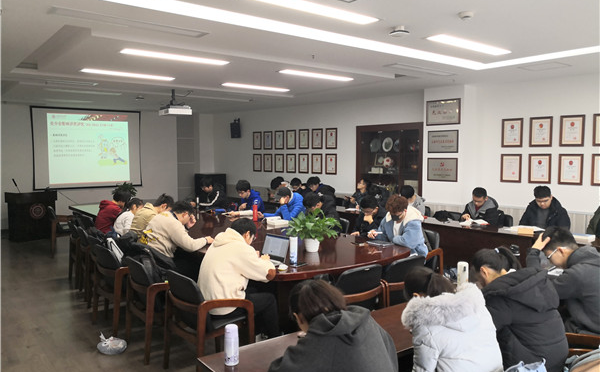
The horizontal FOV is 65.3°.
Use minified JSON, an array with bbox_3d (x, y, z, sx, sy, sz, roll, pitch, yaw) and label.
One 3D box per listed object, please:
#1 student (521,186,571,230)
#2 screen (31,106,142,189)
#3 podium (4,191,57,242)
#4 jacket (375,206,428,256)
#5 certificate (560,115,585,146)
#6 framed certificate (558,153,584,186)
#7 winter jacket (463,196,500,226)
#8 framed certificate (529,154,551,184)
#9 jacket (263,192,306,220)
[{"bbox_3d":[2.876,0.631,5.580,0.820,1.270,0.600,-4,6,-44],"label":"student"},{"bbox_3d":[-4.406,-0.778,9.853,2.147,1.638,0.050,-4,5,-38],"label":"screen"},{"bbox_3d":[-5.617,0.629,9.806,0.800,0.980,0.550,-3,5,-37],"label":"podium"},{"bbox_3d":[1.095,0.527,5.003,0.460,0.620,0.520,-4,5,-38],"label":"jacket"},{"bbox_3d":[3.491,-0.701,5.992,0.025,0.402,0.293,-4,6,-43],"label":"certificate"},{"bbox_3d":[3.623,-0.215,6.269,0.030,0.408,0.306,-4,5,-38],"label":"framed certificate"},{"bbox_3d":[2.562,0.414,6.603,0.430,0.610,0.510,-4,5,-38],"label":"winter jacket"},{"bbox_3d":[3.371,-0.237,6.586,0.030,0.411,0.309,-4,5,-38],"label":"framed certificate"},{"bbox_3d":[-0.196,0.406,6.653,0.570,0.620,0.620,-4,5,-38],"label":"jacket"}]

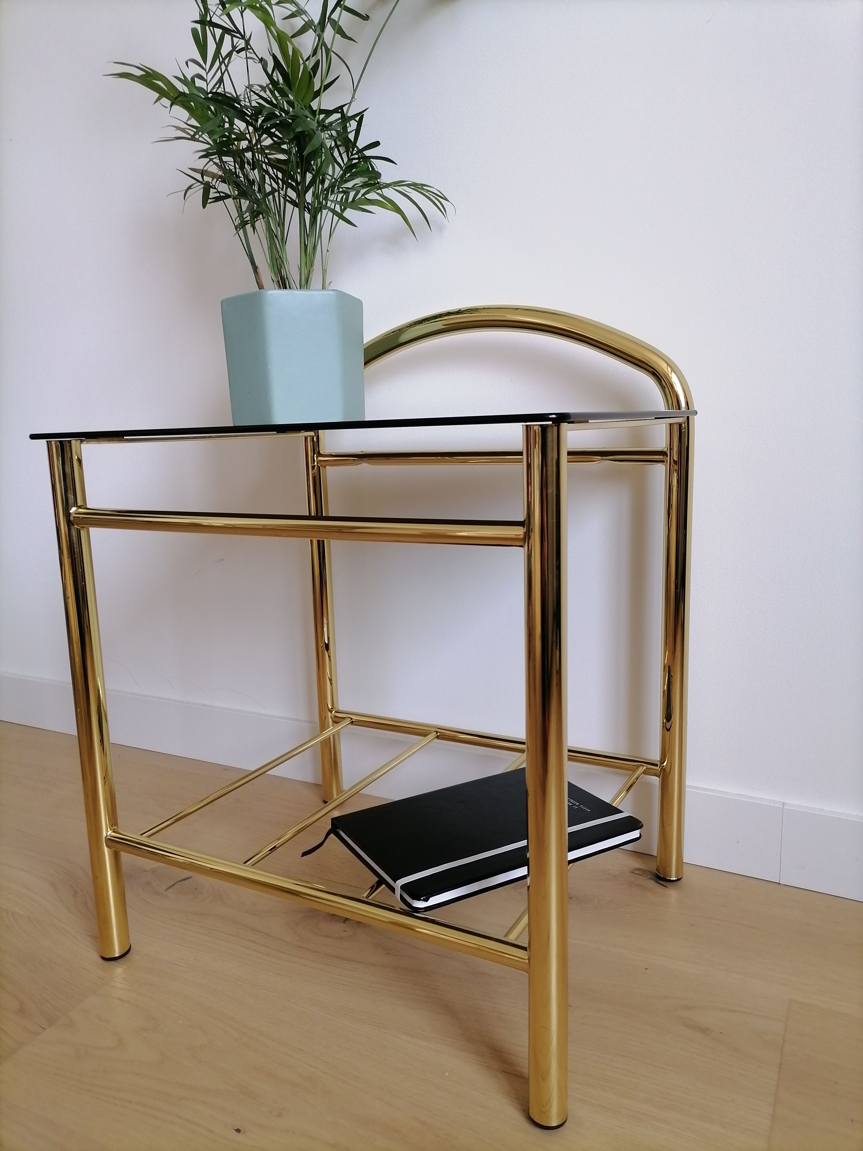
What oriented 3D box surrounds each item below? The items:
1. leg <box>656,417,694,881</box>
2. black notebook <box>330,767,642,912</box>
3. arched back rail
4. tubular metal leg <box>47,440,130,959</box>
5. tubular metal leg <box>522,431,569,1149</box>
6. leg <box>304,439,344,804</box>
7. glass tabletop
[{"bbox_3d":[0.231,0.079,0.819,0.025,0.446,0.025,4,11,28],"label":"leg"},{"bbox_3d":[0.045,0.207,0.710,0.212,0.012,0.148,-7,11,-29],"label":"black notebook"},{"bbox_3d":[0.045,-0.210,0.866,0.430,0.112,0.025,4,11,28],"label":"arched back rail"},{"bbox_3d":[-0.285,0.111,0.722,0.025,0.446,0.025,4,11,28],"label":"tubular metal leg"},{"bbox_3d":[0.071,0.135,0.529,0.025,0.446,0.025,-2,10,0],"label":"tubular metal leg"},{"bbox_3d":[-0.125,0.055,1.011,0.025,0.446,0.025,-2,10,0],"label":"leg"},{"bbox_3d":[-0.042,-0.124,0.715,0.446,0.006,0.329,4,11,28],"label":"glass tabletop"}]

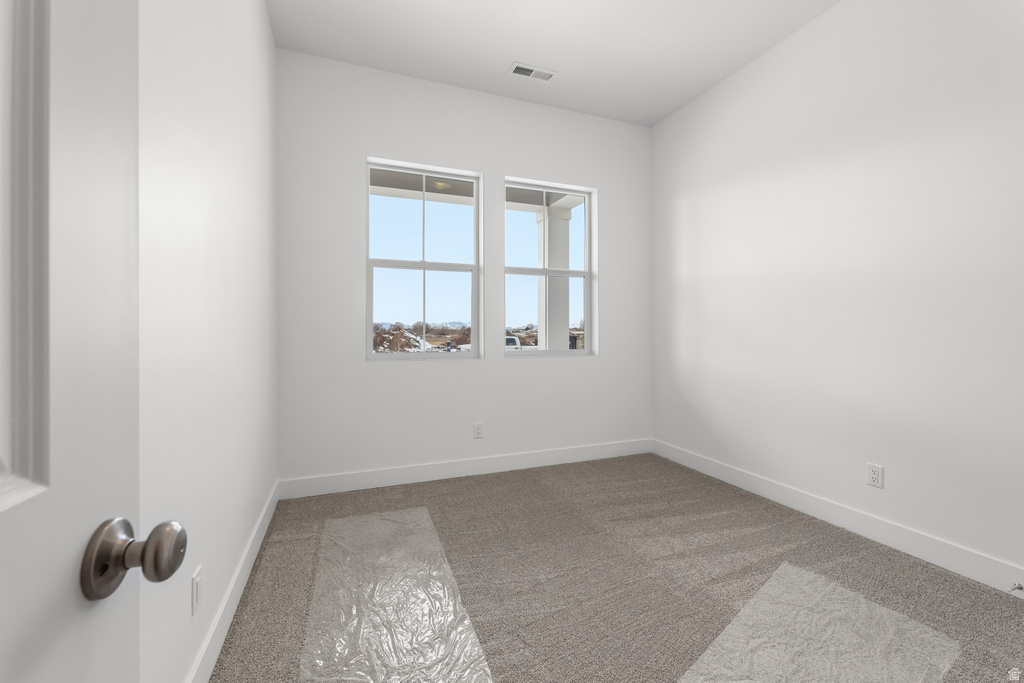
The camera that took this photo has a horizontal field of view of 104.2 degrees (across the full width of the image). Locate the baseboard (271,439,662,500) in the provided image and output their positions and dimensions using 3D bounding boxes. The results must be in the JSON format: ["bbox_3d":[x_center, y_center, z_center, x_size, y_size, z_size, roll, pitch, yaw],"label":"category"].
[{"bbox_3d":[-0.135,0.983,3.175,3.040,0.131,0.016,0,1,-20],"label":"baseboard"}]

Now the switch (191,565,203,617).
[{"bbox_3d":[-0.954,0.755,1.205,0.008,0.122,0.078,0,1,-23],"label":"switch"}]

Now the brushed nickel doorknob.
[{"bbox_3d":[-0.348,0.201,0.377,0.059,0.067,0.067,0,1,-18],"label":"brushed nickel doorknob"}]

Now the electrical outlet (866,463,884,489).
[{"bbox_3d":[1.947,0.721,2.135,0.008,0.122,0.078,0,1,-22],"label":"electrical outlet"}]

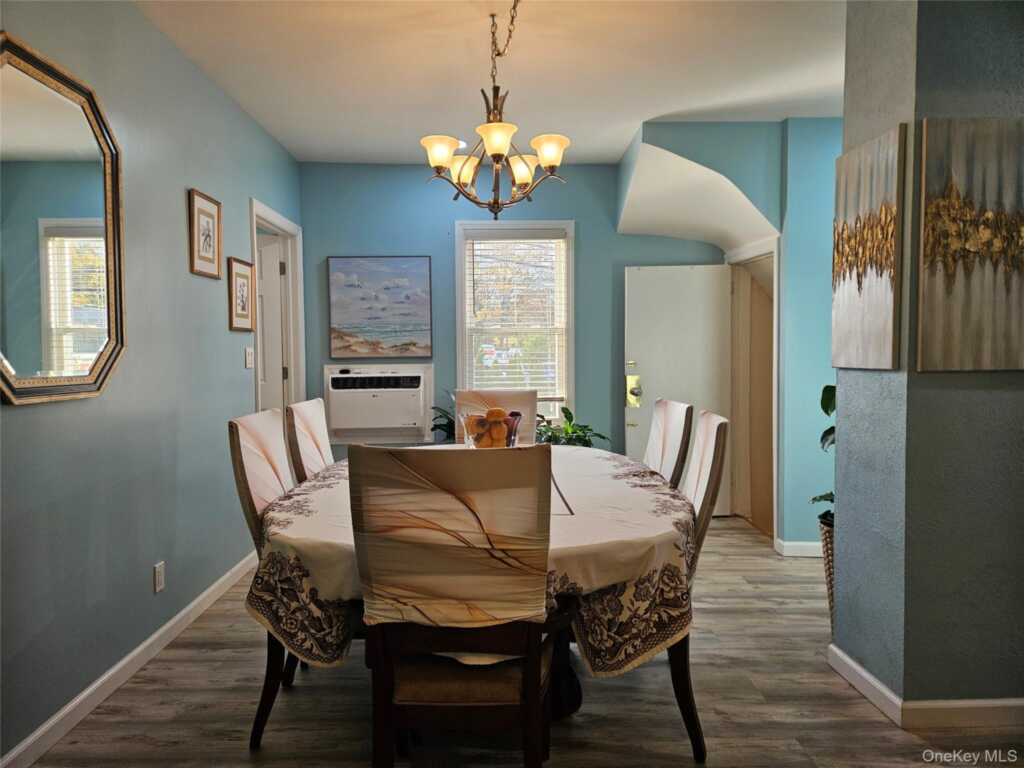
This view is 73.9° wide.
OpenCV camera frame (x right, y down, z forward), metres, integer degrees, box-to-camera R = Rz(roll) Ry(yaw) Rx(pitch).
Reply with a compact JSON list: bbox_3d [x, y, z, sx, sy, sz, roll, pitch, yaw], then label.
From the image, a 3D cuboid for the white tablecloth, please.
[{"bbox_3d":[-0.127,0.522,2.585,1.400,0.330,1.840,0,3,-2],"label":"white tablecloth"}]

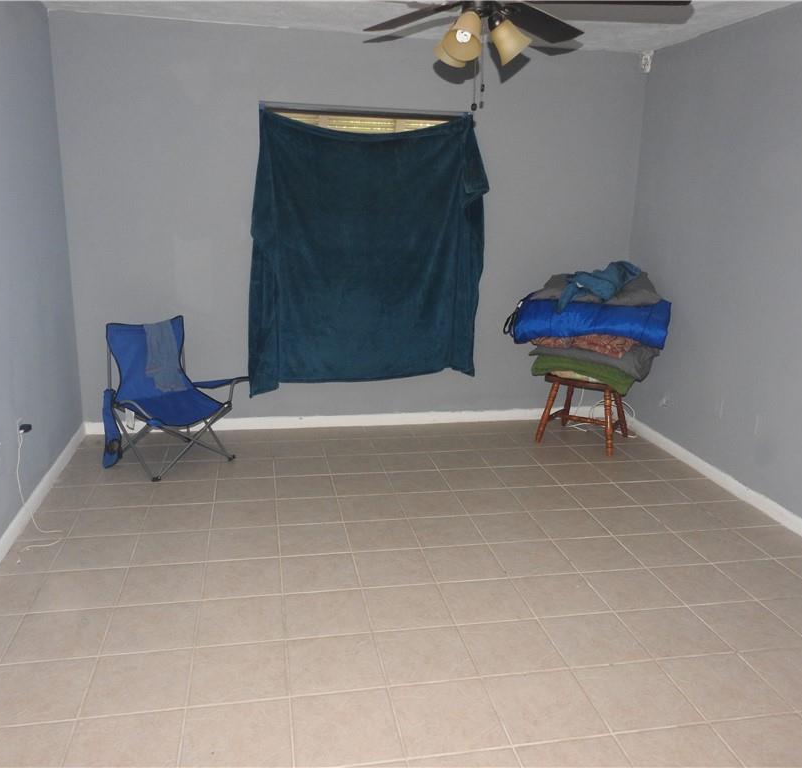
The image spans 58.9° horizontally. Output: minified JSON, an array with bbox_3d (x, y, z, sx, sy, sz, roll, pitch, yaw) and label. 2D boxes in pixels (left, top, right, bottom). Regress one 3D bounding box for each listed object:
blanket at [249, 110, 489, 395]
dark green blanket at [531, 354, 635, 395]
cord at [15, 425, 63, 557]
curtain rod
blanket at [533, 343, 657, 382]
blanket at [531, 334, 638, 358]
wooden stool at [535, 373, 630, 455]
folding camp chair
[{"bbox_3d":[-0.199,-0.809,4.500,1.531,1.775,0.090,-1,14,-11],"label":"blanket"},{"bbox_3d":[1.205,-0.089,4.562,0.580,0.130,0.450,9,16,28],"label":"dark green blanket"},{"bbox_3d":[-1.605,0.438,3.118,0.190,0.470,0.360,-1,14,-11],"label":"cord"},{"bbox_3d":[-0.195,-1.657,4.301,1.299,0.040,0.060,-1,14,-11],"label":"curtain rod"},{"bbox_3d":[1.231,-0.186,4.560,0.680,0.140,0.500,9,16,28],"label":"blanket"},{"bbox_3d":[1.181,-0.277,4.567,0.560,0.100,0.420,9,16,28],"label":"blanket"},{"bbox_3d":[1.221,0.159,4.645,0.480,0.430,0.480,9,16,28],"label":"wooden stool"},{"bbox_3d":[-1.295,0.047,4.061,0.580,0.790,0.720,14,19,40],"label":"folding camp chair"}]

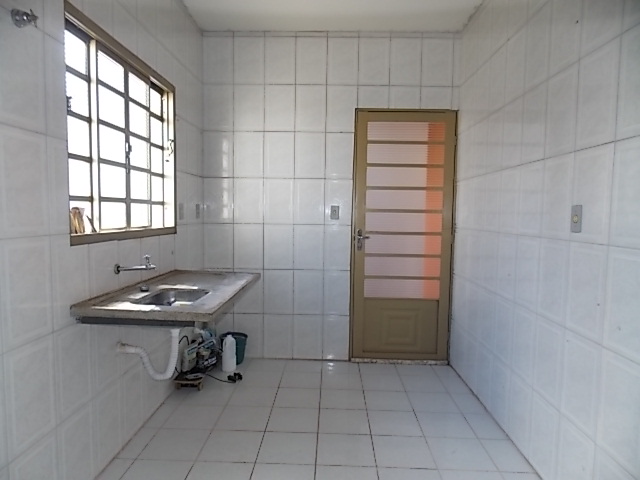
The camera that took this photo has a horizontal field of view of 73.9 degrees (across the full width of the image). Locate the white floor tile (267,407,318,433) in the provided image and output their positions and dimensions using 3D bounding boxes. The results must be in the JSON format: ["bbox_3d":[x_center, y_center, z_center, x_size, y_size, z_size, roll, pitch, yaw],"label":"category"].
[{"bbox_3d":[-0.161,1.106,2.608,0.302,0.010,0.305,1,4,2],"label":"white floor tile"}]

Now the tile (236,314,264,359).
[{"bbox_3d":[-0.617,0.818,3.659,0.254,0.380,0.014,1,4,1],"label":"tile"}]

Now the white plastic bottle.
[{"bbox_3d":[-0.718,0.897,3.382,0.112,0.278,0.112,1,4,1],"label":"white plastic bottle"}]

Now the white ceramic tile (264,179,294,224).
[{"bbox_3d":[-0.351,-0.333,3.644,0.261,0.391,0.010,1,4,1],"label":"white ceramic tile"}]

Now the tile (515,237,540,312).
[{"bbox_3d":[1.096,0.171,2.256,0.010,0.379,0.254,1,4,1],"label":"tile"}]

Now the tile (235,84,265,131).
[{"bbox_3d":[-0.589,-1.095,3.528,0.254,0.380,0.014,1,4,1],"label":"tile"}]

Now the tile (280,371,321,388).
[{"bbox_3d":[-0.139,1.069,3.224,0.302,0.010,0.306,1,4,2],"label":"tile"}]

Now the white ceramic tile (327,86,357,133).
[{"bbox_3d":[0.184,-1.103,3.581,0.261,0.391,0.010,1,4,1],"label":"white ceramic tile"}]

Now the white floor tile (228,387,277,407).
[{"bbox_3d":[-0.454,1.079,2.918,0.302,0.014,0.304,1,4,2],"label":"white floor tile"}]

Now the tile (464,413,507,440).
[{"bbox_3d":[0.994,1.128,2.575,0.175,0.010,0.305,1,4,2],"label":"tile"}]

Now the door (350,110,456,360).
[{"bbox_3d":[0.716,-0.028,3.681,0.862,2.164,0.059,1,4,2],"label":"door"}]

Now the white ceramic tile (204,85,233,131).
[{"bbox_3d":[-0.860,-1.123,3.607,0.261,0.391,0.010,1,4,1],"label":"white ceramic tile"}]

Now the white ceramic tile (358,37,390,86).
[{"bbox_3d":[0.452,-1.488,3.549,0.261,0.391,0.010,1,4,1],"label":"white ceramic tile"}]

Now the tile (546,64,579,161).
[{"bbox_3d":[1.137,-0.596,1.998,0.010,0.394,0.264,1,4,1],"label":"tile"}]

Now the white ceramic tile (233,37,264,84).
[{"bbox_3d":[-0.600,-1.517,3.610,0.264,0.394,0.010,1,4,2],"label":"white ceramic tile"}]

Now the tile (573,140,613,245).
[{"bbox_3d":[1.105,-0.180,1.725,0.010,0.385,0.257,1,4,1],"label":"tile"}]

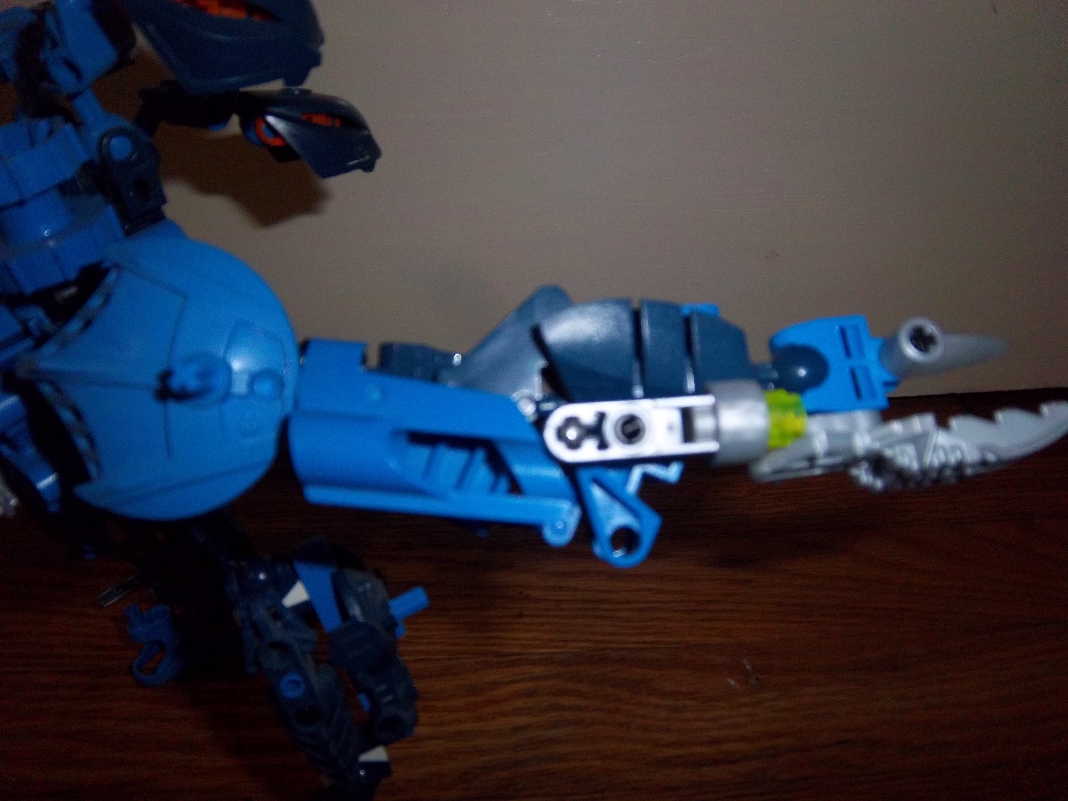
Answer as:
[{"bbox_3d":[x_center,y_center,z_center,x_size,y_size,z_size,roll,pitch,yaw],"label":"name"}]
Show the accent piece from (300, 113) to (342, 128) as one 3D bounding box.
[{"bbox_3d":[-0.044,-0.058,0.179,0.009,0.003,0.004,8,6,-6],"label":"accent piece"}]

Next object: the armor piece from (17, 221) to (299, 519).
[{"bbox_3d":[-0.064,-0.004,0.143,0.047,0.048,0.032,4,0,5],"label":"armor piece"}]

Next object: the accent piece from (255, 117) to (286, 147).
[{"bbox_3d":[-0.054,-0.056,0.179,0.007,0.007,0.004,6,3,-1],"label":"accent piece"}]

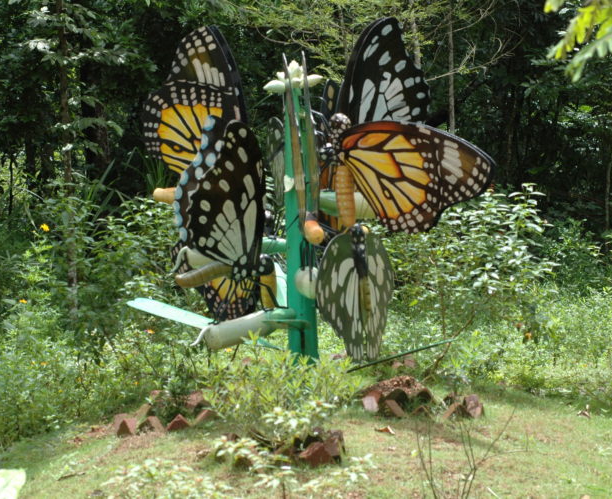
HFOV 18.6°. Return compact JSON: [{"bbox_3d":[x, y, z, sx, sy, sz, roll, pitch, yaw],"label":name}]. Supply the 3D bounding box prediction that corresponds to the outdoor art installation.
[{"bbox_3d":[0.050,-0.420,15.000,2.850,2.850,2.500,0,3,0],"label":"outdoor art installation"}]

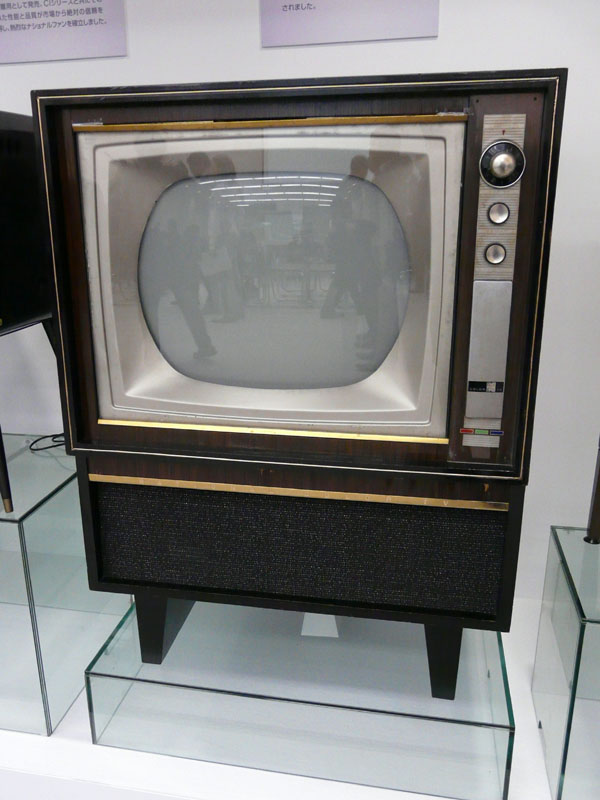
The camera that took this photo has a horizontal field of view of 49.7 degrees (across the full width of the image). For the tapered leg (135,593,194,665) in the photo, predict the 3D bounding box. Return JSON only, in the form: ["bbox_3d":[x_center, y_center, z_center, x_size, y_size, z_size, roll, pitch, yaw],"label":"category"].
[{"bbox_3d":[-0.272,0.425,1.482,0.076,0.180,0.320,3,15,10],"label":"tapered leg"}]

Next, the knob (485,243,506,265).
[{"bbox_3d":[0.298,-0.222,0.986,0.032,0.032,0.019,3,15,10],"label":"knob"}]

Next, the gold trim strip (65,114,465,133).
[{"bbox_3d":[-0.062,-0.432,1.013,0.630,0.011,0.010,3,15,10],"label":"gold trim strip"}]

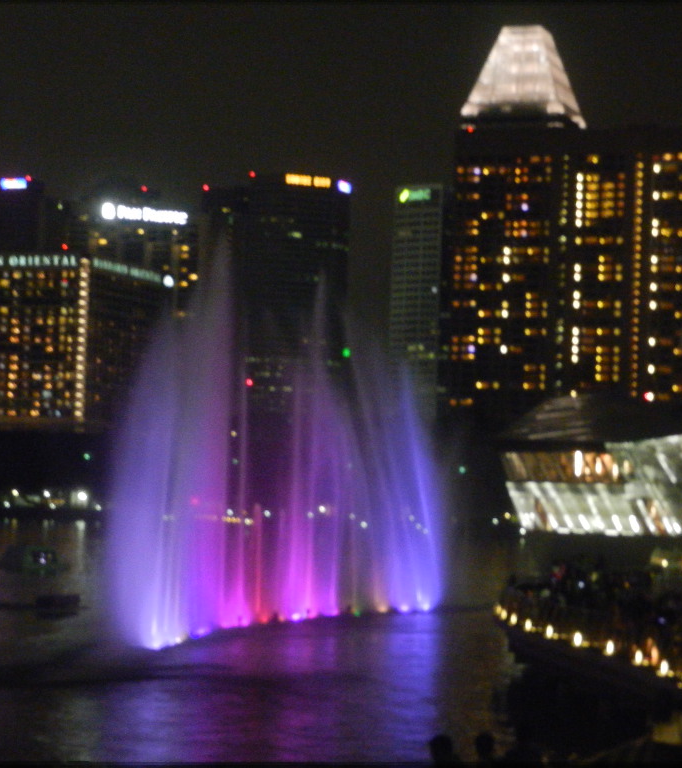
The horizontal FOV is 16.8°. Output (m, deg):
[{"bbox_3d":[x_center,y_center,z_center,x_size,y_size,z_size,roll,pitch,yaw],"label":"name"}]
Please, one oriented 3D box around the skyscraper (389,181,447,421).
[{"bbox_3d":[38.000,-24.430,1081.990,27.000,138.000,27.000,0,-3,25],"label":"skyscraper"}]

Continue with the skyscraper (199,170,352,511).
[{"bbox_3d":[-37.000,-27.430,1320.940,78.000,186.000,50.000,2,-3,-12],"label":"skyscraper"}]

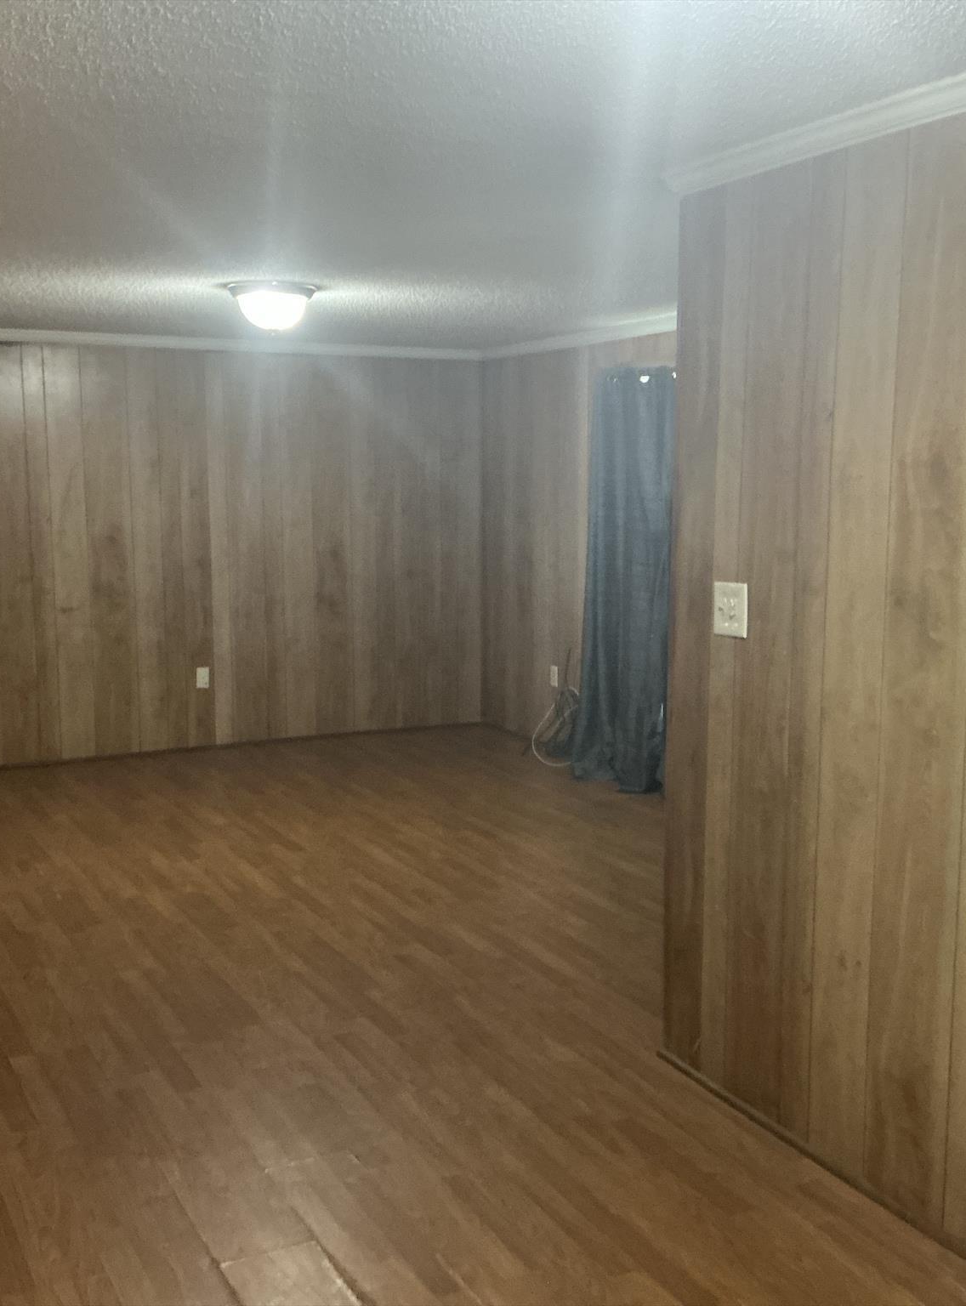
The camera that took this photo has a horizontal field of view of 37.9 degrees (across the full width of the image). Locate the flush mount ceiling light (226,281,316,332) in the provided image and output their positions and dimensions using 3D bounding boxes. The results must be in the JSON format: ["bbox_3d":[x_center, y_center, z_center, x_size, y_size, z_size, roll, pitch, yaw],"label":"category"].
[{"bbox_3d":[-0.793,-1.296,5.327,0.335,0.155,0.335,-4,8,-27],"label":"flush mount ceiling light"}]

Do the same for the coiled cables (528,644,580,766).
[{"bbox_3d":[0.363,0.264,7.317,0.170,0.550,0.340,-4,9,-27],"label":"coiled cables"}]

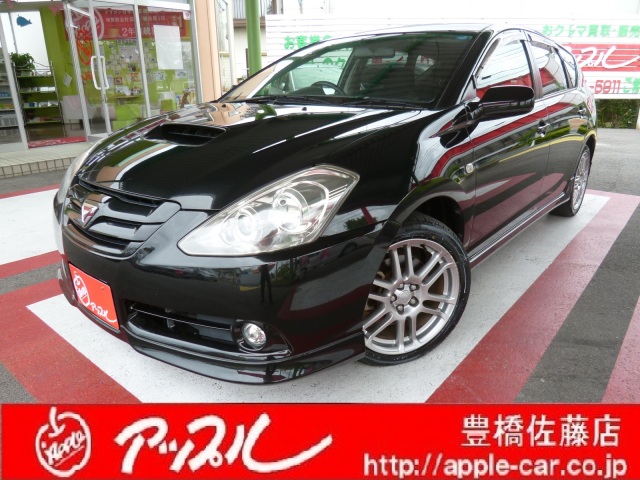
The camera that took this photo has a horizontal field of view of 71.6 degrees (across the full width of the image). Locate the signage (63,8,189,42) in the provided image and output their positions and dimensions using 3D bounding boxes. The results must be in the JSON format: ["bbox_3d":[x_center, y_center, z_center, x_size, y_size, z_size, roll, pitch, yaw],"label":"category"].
[{"bbox_3d":[-4.702,-5.350,11.091,0.030,0.672,3.170,17,25,42],"label":"signage"}]

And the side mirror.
[{"bbox_3d":[0.790,-0.593,1.896,0.240,0.150,0.130,14,24,38],"label":"side mirror"}]

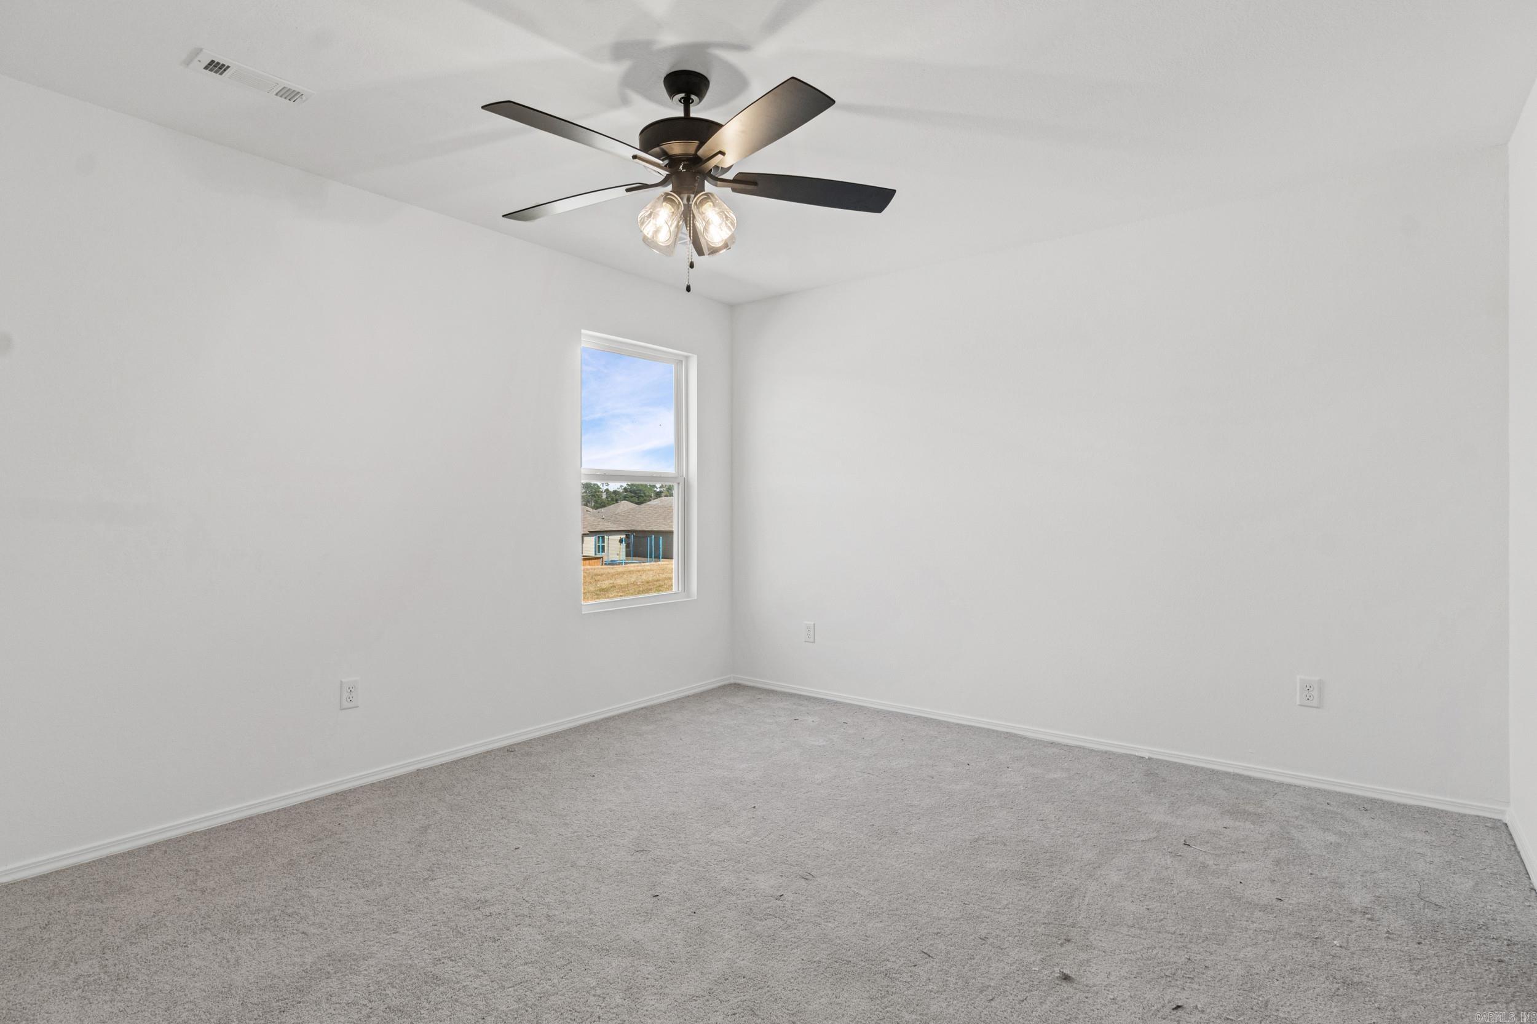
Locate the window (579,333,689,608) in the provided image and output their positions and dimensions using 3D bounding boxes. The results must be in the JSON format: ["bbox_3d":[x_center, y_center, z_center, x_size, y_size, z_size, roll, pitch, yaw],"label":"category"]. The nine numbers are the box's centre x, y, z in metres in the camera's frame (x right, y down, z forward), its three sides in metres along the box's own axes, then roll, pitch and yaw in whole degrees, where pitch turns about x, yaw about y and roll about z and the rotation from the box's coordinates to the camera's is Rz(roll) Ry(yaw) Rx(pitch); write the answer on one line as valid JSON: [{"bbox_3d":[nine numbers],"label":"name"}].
[{"bbox_3d":[-0.777,-0.211,4.418,0.080,1.490,0.875,0,0,38],"label":"window"}]

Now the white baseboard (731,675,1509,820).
[{"bbox_3d":[1.202,1.079,3.859,3.642,0.057,0.015,0,0,38],"label":"white baseboard"}]

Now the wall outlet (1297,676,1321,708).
[{"bbox_3d":[2.184,0.730,3.102,0.077,0.120,0.010,0,0,38],"label":"wall outlet"}]

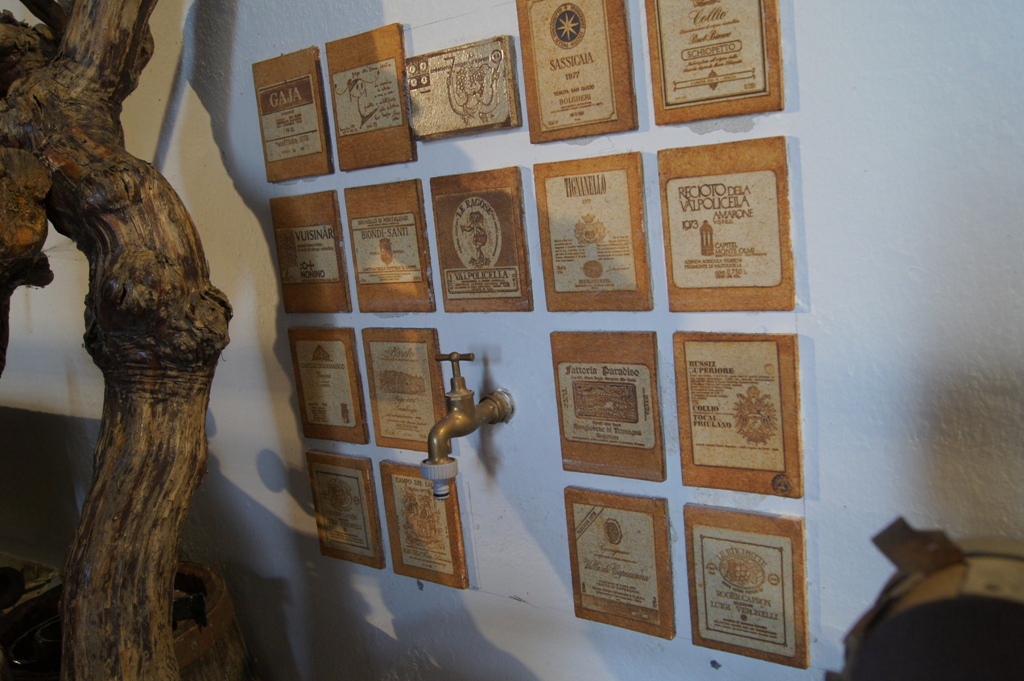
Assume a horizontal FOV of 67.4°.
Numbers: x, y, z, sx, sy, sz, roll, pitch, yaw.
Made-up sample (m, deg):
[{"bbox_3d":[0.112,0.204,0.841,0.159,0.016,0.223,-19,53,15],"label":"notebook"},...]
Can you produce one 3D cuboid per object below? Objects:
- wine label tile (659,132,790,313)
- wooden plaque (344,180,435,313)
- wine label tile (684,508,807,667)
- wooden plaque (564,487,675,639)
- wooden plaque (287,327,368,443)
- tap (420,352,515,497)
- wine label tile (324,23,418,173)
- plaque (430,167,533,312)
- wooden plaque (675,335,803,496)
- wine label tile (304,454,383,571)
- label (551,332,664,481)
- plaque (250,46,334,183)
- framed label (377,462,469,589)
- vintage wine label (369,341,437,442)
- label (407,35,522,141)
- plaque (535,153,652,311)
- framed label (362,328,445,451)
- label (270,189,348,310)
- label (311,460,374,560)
[{"bbox_3d":[0.196,-0.102,0.704,0.115,0.151,0.009,0,10,33],"label":"wine label tile"},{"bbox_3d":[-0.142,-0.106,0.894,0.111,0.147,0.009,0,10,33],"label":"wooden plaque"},{"bbox_3d":[0.229,0.239,0.754,0.115,0.151,0.009,0,10,33],"label":"wine label tile"},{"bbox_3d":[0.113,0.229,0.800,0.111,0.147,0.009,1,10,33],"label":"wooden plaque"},{"bbox_3d":[-0.243,0.059,1.021,0.115,0.151,0.009,0,10,33],"label":"wooden plaque"},{"bbox_3d":[-0.051,0.084,0.823,0.050,0.145,0.139,0,10,33],"label":"tap"},{"bbox_3d":[-0.165,-0.280,0.900,0.115,0.151,0.009,0,10,33],"label":"wine label tile"},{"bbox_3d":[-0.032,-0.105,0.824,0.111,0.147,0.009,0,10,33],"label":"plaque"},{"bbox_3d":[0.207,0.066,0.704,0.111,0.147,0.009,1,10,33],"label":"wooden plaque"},{"bbox_3d":[-0.225,0.229,1.046,0.115,0.151,0.009,0,10,33],"label":"wine label tile"},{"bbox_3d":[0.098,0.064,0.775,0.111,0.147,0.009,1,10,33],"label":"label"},{"bbox_3d":[-0.294,-0.298,1.028,0.121,0.161,0.010,1,11,33],"label":"plaque"},{"bbox_3d":[-0.111,0.232,0.973,0.115,0.151,0.009,0,10,33],"label":"framed label"},{"bbox_3d":[-0.133,0.063,0.949,0.090,0.123,0.006,0,10,33],"label":"vintage wine label"},{"bbox_3d":[-0.054,-0.270,0.830,0.134,0.091,0.010,2,11,33],"label":"label"},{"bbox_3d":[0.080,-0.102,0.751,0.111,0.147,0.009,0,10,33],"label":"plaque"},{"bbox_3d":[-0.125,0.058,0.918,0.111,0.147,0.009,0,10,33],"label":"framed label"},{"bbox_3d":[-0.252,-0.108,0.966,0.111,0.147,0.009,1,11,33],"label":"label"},{"bbox_3d":[-0.229,0.230,1.046,0.094,0.122,0.006,0,10,33],"label":"label"}]

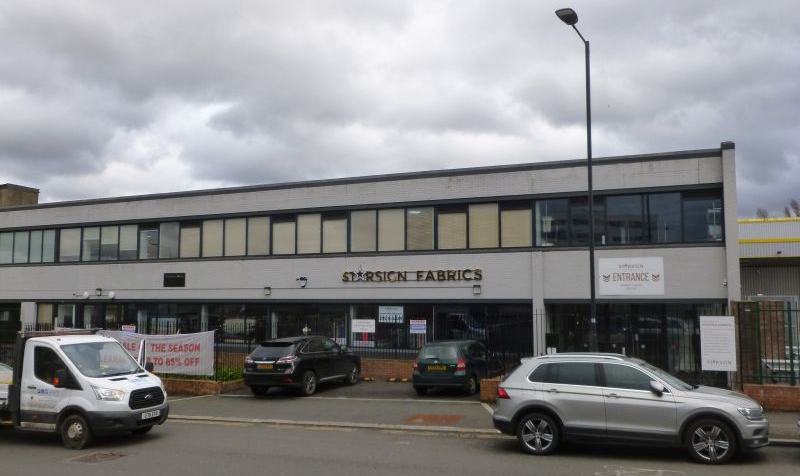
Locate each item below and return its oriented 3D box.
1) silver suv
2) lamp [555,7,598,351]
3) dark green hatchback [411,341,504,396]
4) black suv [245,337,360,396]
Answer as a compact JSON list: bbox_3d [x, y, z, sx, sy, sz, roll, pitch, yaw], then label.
[{"bbox_3d":[3.871,2.856,11.353,4.486,1.660,1.840,-4,-6,21],"label":"silver suv"},{"bbox_3d":[3.520,-0.347,12.667,0.360,8.100,1.400,-4,-6,36],"label":"lamp"},{"bbox_3d":[1.829,3.849,19.625,1.675,1.525,3.840,-5,-7,24],"label":"dark green hatchback"},{"bbox_3d":[-2.963,4.018,20.795,1.885,1.700,4.770,-5,-6,23],"label":"black suv"}]

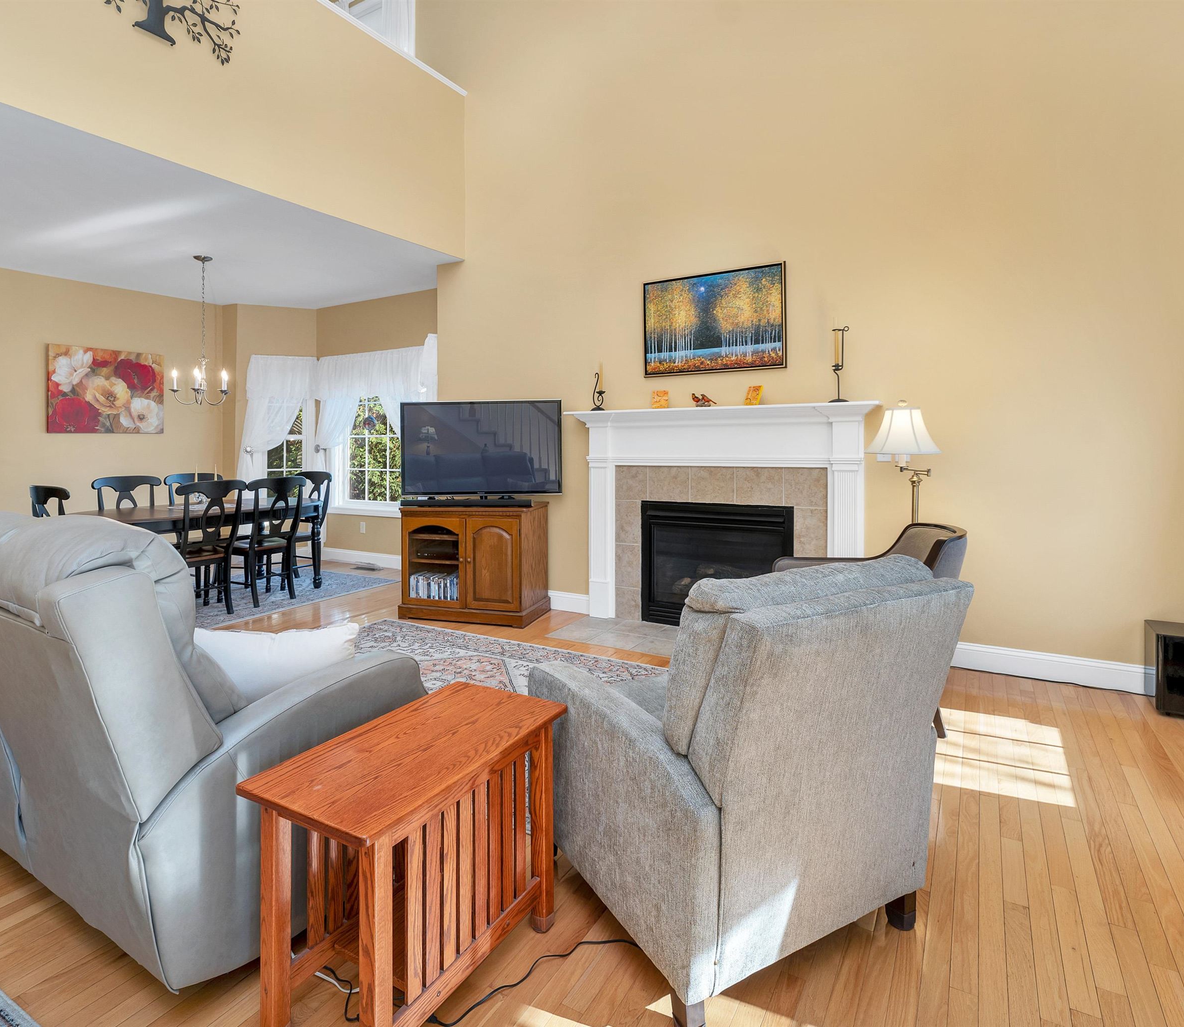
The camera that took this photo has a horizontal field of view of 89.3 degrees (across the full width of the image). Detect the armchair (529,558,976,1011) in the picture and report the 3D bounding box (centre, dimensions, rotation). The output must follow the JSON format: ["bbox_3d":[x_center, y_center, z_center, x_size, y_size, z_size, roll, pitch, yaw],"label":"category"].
[{"bbox_3d":[0.361,0.586,1.672,0.760,0.960,0.860,-4,8,-28],"label":"armchair"}]

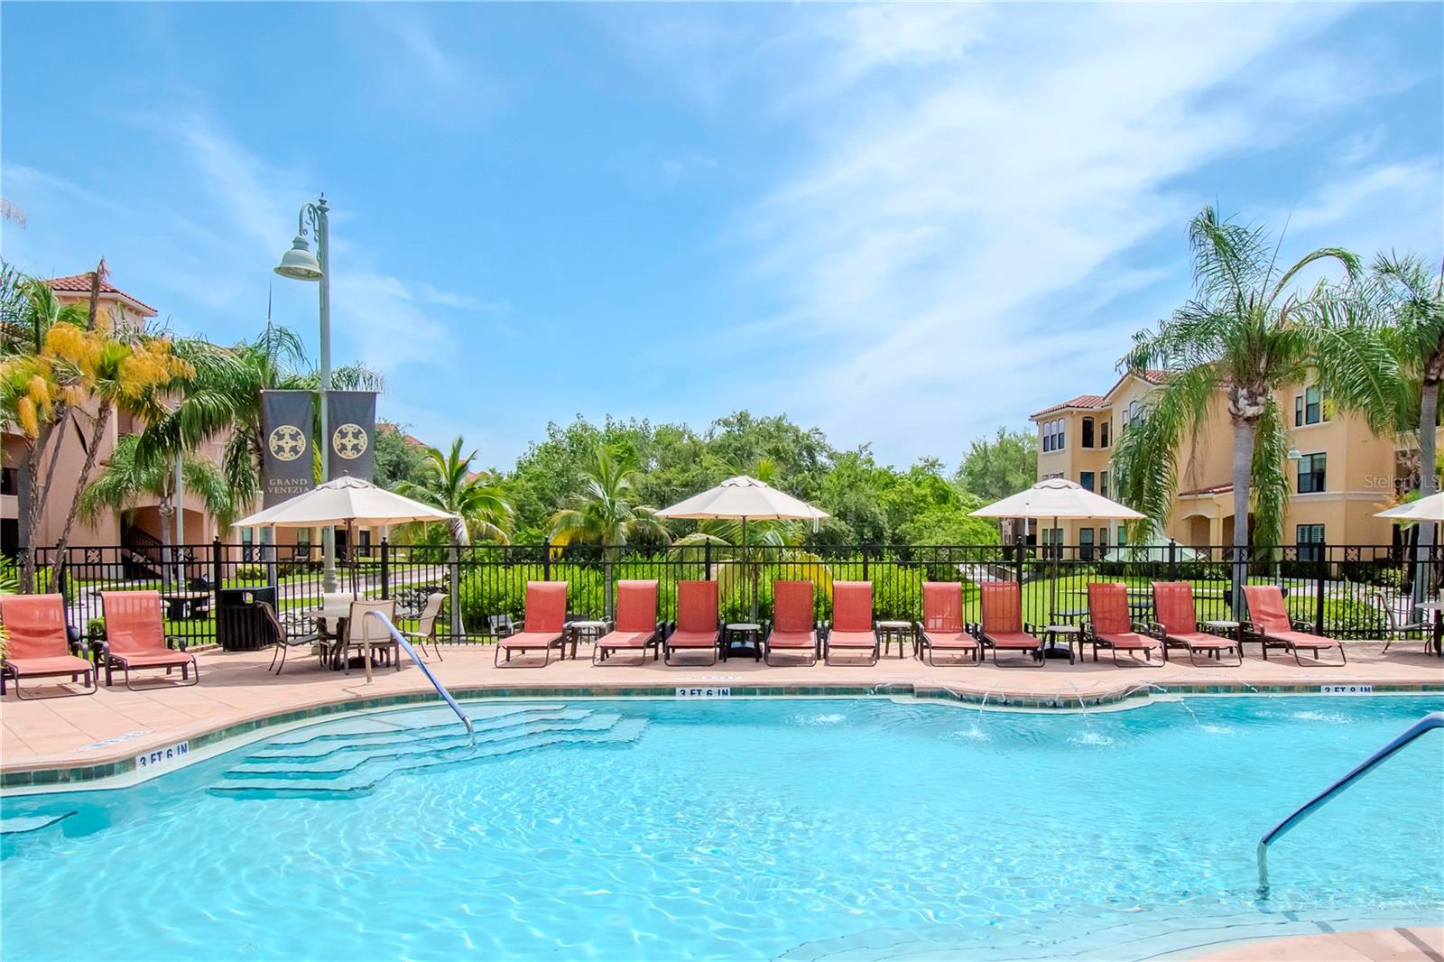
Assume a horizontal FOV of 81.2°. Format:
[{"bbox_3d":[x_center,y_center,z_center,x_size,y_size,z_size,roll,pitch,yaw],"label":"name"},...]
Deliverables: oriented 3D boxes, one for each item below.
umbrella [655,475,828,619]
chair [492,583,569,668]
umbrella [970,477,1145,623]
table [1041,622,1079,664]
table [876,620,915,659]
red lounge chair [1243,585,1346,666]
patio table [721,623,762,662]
[{"bbox_3d":[0.289,1.199,12.084,2.520,2.550,2.520,0,-3,0],"label":"umbrella"},{"bbox_3d":[-2.500,1.908,11.381,0.720,1.000,1.420,0,-2,4],"label":"chair"},{"bbox_3d":[4.763,1.196,12.034,2.520,2.550,2.520,0,-3,0],"label":"umbrella"},{"bbox_3d":[4.550,2.182,11.264,0.480,0.440,0.480,0,-2,0],"label":"table"},{"bbox_3d":[2.409,2.228,11.765,0.500,0.455,0.500,0,-3,0],"label":"table"},{"bbox_3d":[7.784,1.938,11.616,0.760,1.000,1.430,0,-3,3],"label":"red lounge chair"},{"bbox_3d":[0.284,2.208,11.465,0.500,0.455,0.500,0,-3,0],"label":"patio table"}]

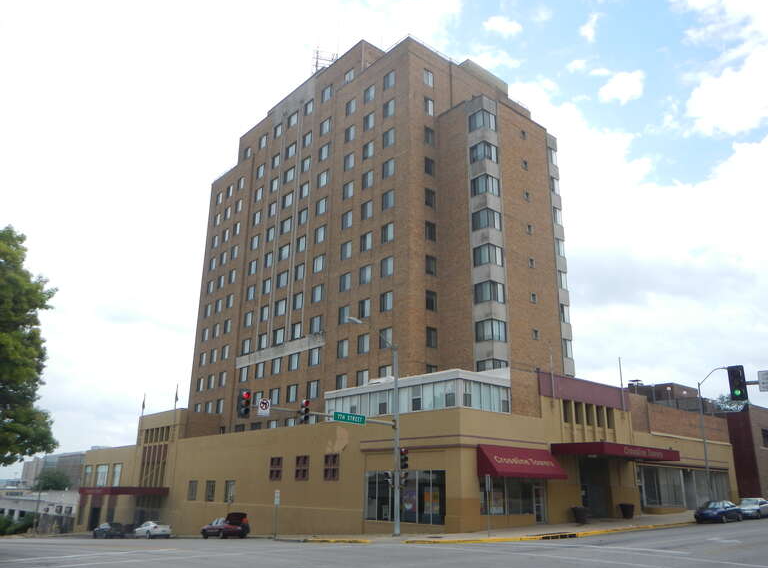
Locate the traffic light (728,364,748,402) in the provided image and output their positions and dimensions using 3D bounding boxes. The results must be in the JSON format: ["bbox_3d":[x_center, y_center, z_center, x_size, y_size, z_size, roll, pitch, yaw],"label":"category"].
[{"bbox_3d":[13.060,3.647,22.885,0.350,1.300,0.620,16,-24,-39],"label":"traffic light"}]

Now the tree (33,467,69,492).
[{"bbox_3d":[-61.424,36.776,114.446,7.000,8.500,7.000,16,-24,-39],"label":"tree"}]

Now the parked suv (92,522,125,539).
[{"bbox_3d":[-31.114,27.764,70.112,1.800,1.450,4.700,16,-24,-39],"label":"parked suv"}]

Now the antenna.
[{"bbox_3d":[-6.148,-22.885,64.997,1.700,4.000,3.000,16,-24,-39],"label":"antenna"}]

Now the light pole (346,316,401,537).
[{"bbox_3d":[-0.573,7.718,34.163,4.200,11.400,0.450,16,-24,-39],"label":"light pole"}]

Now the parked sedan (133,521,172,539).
[{"bbox_3d":[-22.370,23.654,60.042,1.800,1.420,4.700,16,-24,-39],"label":"parked sedan"}]

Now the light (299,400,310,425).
[{"bbox_3d":[-3.918,6.413,31.271,0.420,1.120,0.400,16,-24,-39],"label":"light"}]

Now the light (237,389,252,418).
[{"bbox_3d":[-6.573,5.571,29.069,0.620,1.330,0.380,16,-24,-39],"label":"light"}]

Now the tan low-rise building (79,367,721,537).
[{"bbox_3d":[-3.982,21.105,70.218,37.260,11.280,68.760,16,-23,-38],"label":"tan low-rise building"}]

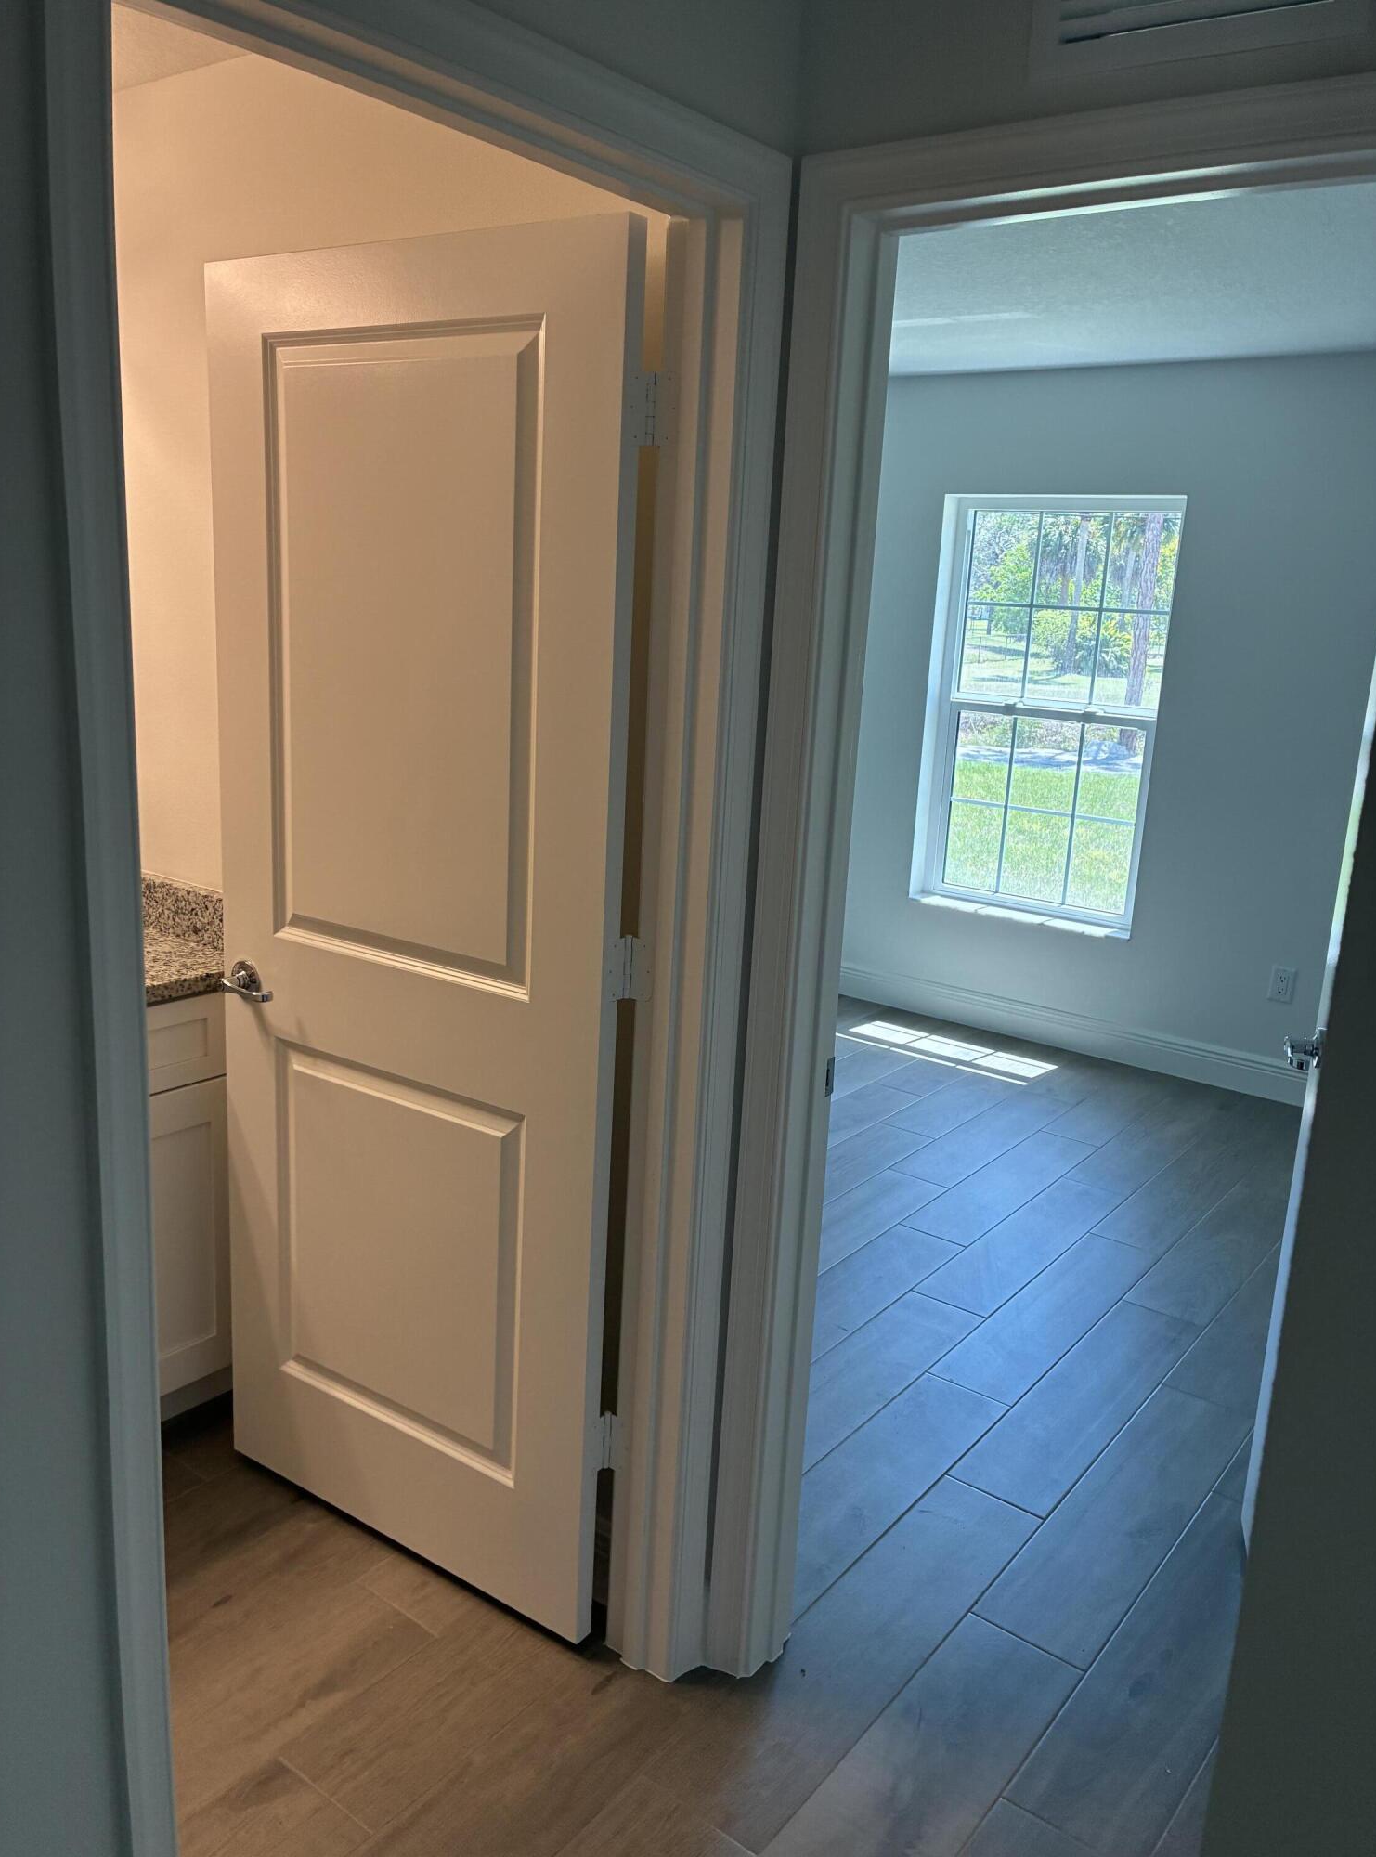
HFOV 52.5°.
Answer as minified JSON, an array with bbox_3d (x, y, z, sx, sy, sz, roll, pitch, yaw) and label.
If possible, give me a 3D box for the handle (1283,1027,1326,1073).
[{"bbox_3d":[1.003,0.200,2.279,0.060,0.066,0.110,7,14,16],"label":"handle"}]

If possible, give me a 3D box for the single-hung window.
[{"bbox_3d":[1.313,-0.798,5.173,0.905,1.530,0.100,13,17,36],"label":"single-hung window"}]

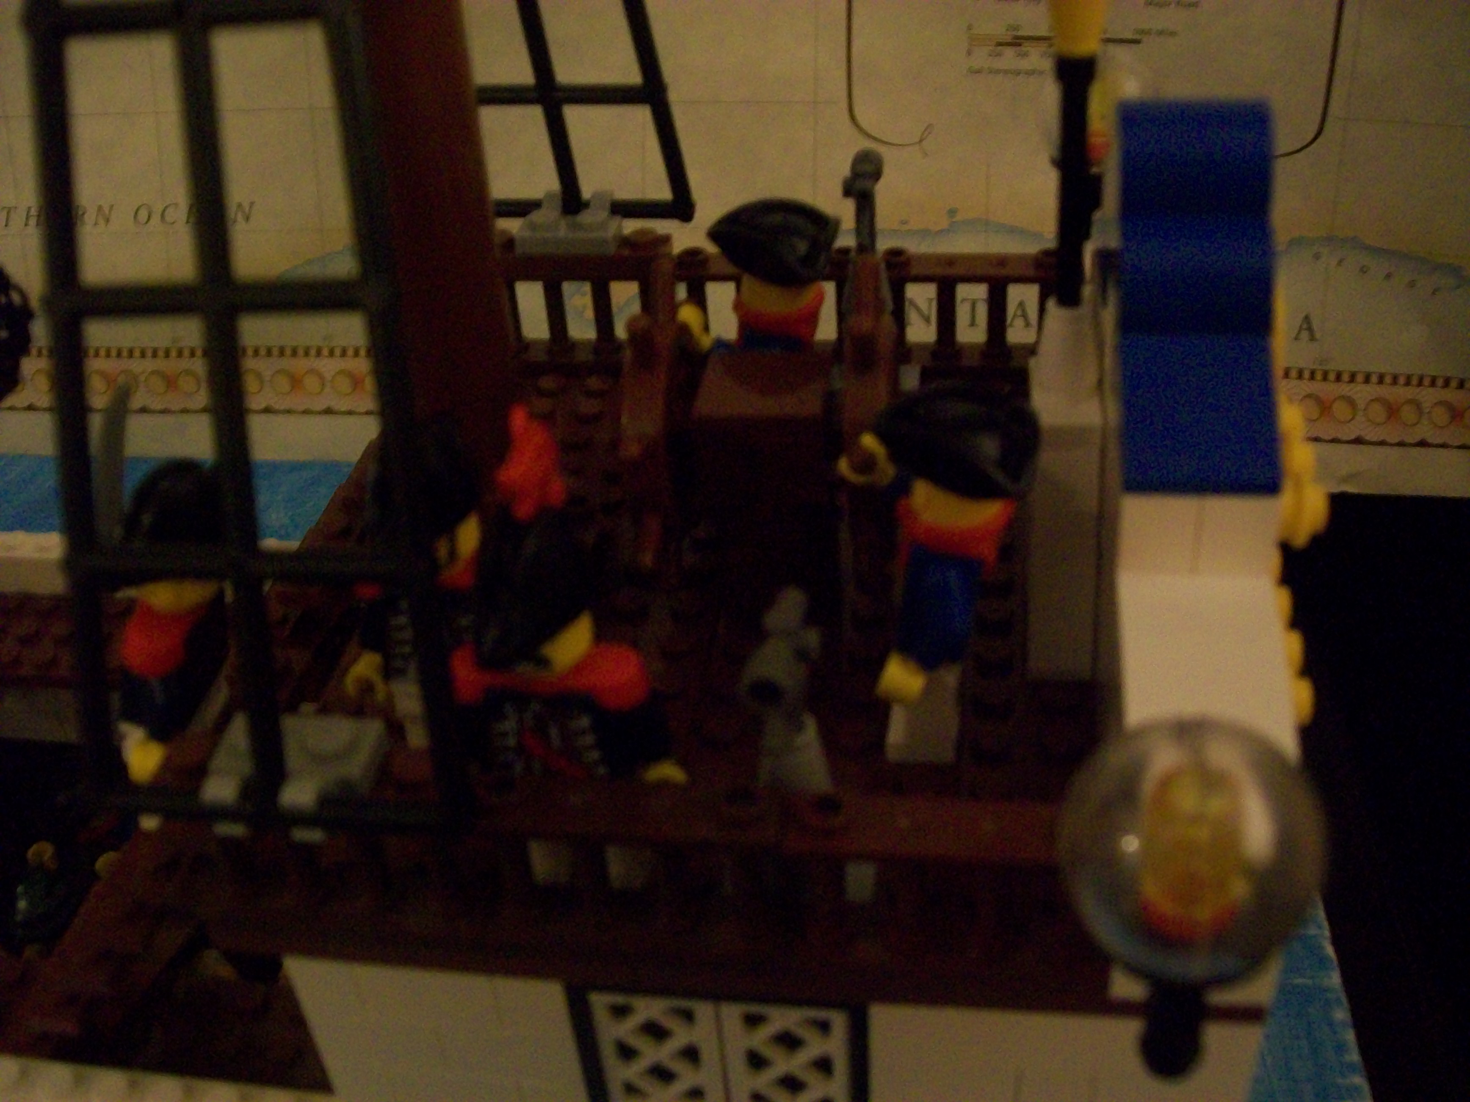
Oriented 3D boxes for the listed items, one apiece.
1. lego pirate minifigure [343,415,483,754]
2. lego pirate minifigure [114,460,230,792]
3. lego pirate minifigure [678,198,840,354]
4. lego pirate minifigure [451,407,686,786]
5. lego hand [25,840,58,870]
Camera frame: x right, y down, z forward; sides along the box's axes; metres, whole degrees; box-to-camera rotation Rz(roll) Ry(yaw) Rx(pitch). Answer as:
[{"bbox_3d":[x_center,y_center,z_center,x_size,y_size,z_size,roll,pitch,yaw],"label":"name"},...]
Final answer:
[{"bbox_3d":[-0.032,0.006,0.173,0.024,0.049,0.016,1,37,9],"label":"lego pirate minifigure"},{"bbox_3d":[-0.062,0.011,0.172,0.017,0.049,0.023,23,39,13],"label":"lego pirate minifigure"},{"bbox_3d":[0.005,-0.029,0.218,0.021,0.046,0.023,-9,37,-5],"label":"lego pirate minifigure"},{"bbox_3d":[-0.018,0.011,0.155,0.024,0.059,0.017,1,37,9],"label":"lego pirate minifigure"},{"bbox_3d":[-0.110,0.048,0.243,0.005,0.005,0.005,12,40,22],"label":"lego hand"}]

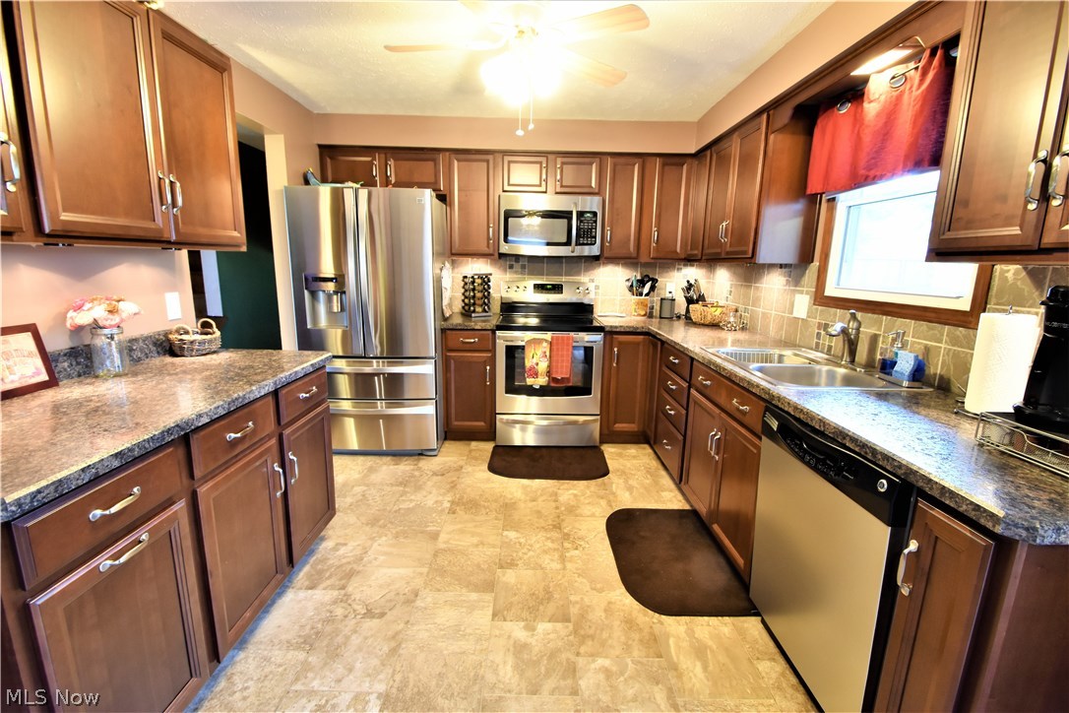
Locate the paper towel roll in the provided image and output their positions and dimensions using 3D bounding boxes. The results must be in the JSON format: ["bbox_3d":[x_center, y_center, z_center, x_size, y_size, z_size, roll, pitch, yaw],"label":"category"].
[{"bbox_3d":[1.385,0.013,1.323,0.125,0.280,0.125,1,11,0],"label":"paper towel roll"}]

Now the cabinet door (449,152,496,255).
[{"bbox_3d":[-0.457,-1.110,3.289,0.322,0.709,0.024,1,11,-1],"label":"cabinet door"}]

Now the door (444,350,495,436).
[{"bbox_3d":[-0.473,0.262,3.240,0.333,0.590,0.024,1,11,-1],"label":"door"}]

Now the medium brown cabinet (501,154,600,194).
[{"bbox_3d":[0.123,-1.353,3.401,0.750,0.295,0.320,1,11,-1],"label":"medium brown cabinet"}]

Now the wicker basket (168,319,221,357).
[{"bbox_3d":[-1.515,-0.089,1.999,0.160,0.135,0.275,-2,12,-13],"label":"wicker basket"}]

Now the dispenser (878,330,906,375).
[{"bbox_3d":[1.370,-0.007,1.690,0.087,0.178,0.074,1,11,-1],"label":"dispenser"}]

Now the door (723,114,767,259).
[{"bbox_3d":[1.171,-0.910,2.472,0.024,0.709,0.359,1,11,-1],"label":"door"}]

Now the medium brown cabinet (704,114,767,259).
[{"bbox_3d":[1.300,-0.923,2.569,0.330,0.740,0.740,1,11,-1],"label":"medium brown cabinet"}]

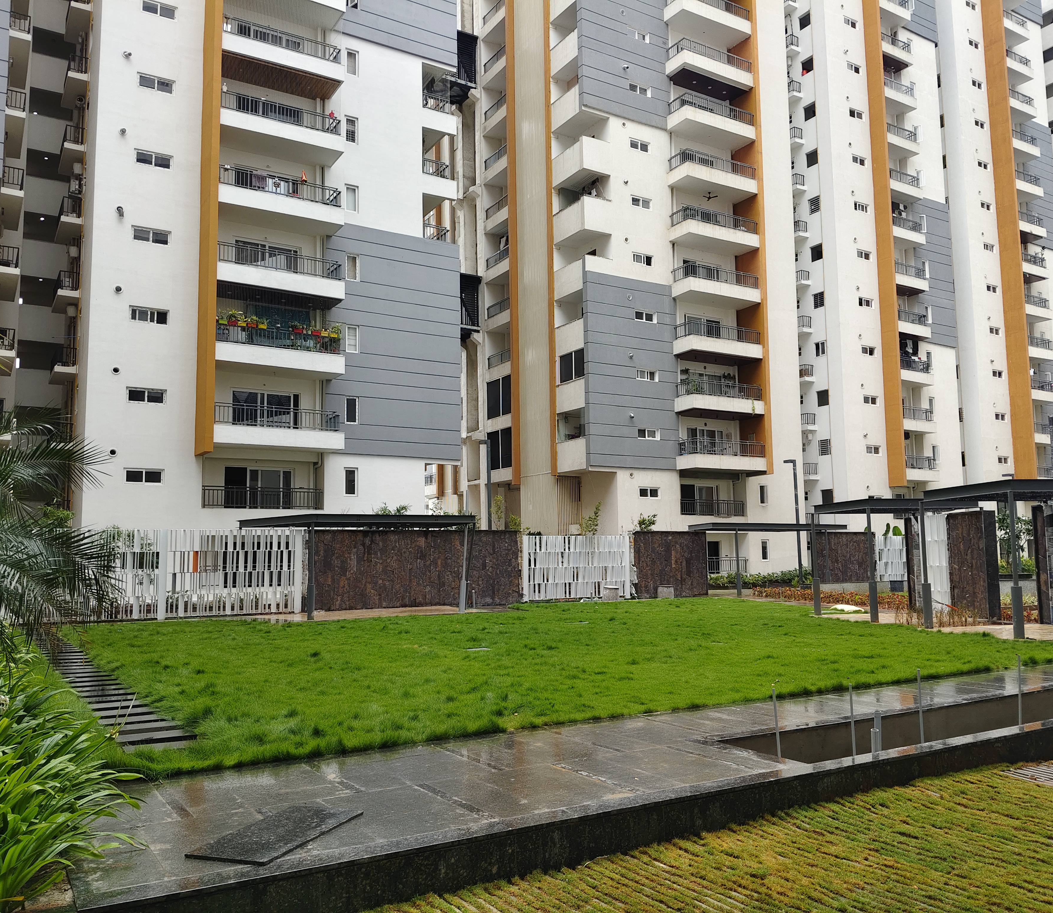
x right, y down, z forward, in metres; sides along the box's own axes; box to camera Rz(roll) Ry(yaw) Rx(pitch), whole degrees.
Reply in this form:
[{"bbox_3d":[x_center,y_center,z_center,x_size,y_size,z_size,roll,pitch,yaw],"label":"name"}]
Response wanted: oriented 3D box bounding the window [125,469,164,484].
[{"bbox_3d":[-13.985,0.731,33.502,1.367,0.530,0.121,3,-7,-32],"label":"window"}]

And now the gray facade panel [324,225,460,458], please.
[{"bbox_3d":[-5.635,-4.872,39.435,6.166,9.863,0.212,3,-7,-32],"label":"gray facade panel"}]

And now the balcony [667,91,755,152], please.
[{"bbox_3d":[9.825,-17.810,48.871,4.880,1.390,1.600,3,-7,-31],"label":"balcony"}]

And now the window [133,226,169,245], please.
[{"bbox_3d":[-13.945,-8.195,34.066,1.350,0.570,0.130,3,-7,-31],"label":"window"}]

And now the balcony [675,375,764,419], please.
[{"bbox_3d":[10.018,-2.893,47.218,4.880,1.390,1.600,3,-7,-31],"label":"balcony"}]

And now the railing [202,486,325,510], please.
[{"bbox_3d":[-10.210,1.644,35.766,4.712,0.839,0.076,3,-7,-32],"label":"railing"}]

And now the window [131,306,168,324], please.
[{"bbox_3d":[-13.907,-5.214,33.736,1.350,0.570,0.130,3,-7,-31],"label":"window"}]

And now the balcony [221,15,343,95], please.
[{"bbox_3d":[-9.892,-15.968,36.632,4.900,1.480,1.720,3,-8,-31],"label":"balcony"}]

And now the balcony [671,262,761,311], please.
[{"bbox_3d":[9.987,-8.997,48.560,4.984,1.485,1.757,3,-7,-32],"label":"balcony"}]

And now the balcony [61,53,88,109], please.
[{"bbox_3d":[-18.932,-15.687,38.396,0.788,0.985,2.788,3,-7,-32],"label":"balcony"}]

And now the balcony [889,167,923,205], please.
[{"bbox_3d":[23.414,-16.999,57.636,3.450,1.320,1.050,3,-7,-31],"label":"balcony"}]

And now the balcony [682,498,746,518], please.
[{"bbox_3d":[9.703,2.666,47.490,4.450,0.880,0.080,3,-8,-31],"label":"balcony"}]

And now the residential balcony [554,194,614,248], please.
[{"bbox_3d":[2.845,-11.779,46.456,1.680,1.690,2.760,3,-7,-31],"label":"residential balcony"}]

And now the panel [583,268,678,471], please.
[{"bbox_3d":[5.194,-4.122,45.458,5.500,9.550,0.320,3,-8,-31],"label":"panel"}]

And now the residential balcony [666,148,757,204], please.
[{"bbox_3d":[9.864,-14.833,48.541,4.880,1.400,1.600,3,-7,-31],"label":"residential balcony"}]

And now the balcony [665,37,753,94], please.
[{"bbox_3d":[9.787,-20.791,49.201,4.880,1.390,1.600,3,-7,-31],"label":"balcony"}]

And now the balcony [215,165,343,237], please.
[{"bbox_3d":[-9.743,-9.907,35.864,4.870,1.440,1.750,3,-7,-31],"label":"balcony"}]

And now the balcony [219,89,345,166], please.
[{"bbox_3d":[-9.919,-13.030,36.581,4.893,1.418,1.757,3,-7,-32],"label":"balcony"}]

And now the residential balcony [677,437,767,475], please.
[{"bbox_3d":[9.969,0.005,46.947,5.000,1.500,1.720,3,-8,-31],"label":"residential balcony"}]

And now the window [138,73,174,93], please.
[{"bbox_3d":[-14.194,-14.293,35.095,1.333,0.576,0.121,3,-7,-32],"label":"window"}]

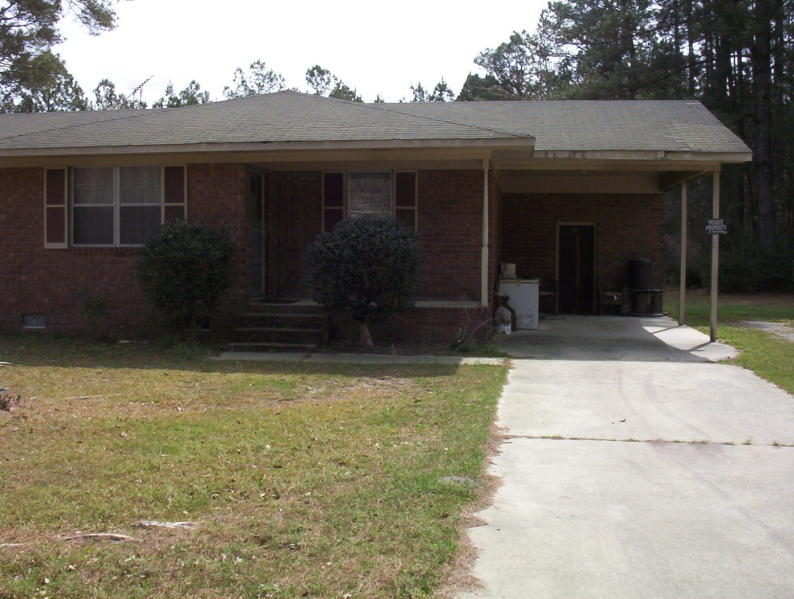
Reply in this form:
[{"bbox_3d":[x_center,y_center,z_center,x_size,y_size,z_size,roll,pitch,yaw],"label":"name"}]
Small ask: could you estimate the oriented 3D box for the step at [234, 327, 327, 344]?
[{"bbox_3d":[-1.803,0.542,13.827,1.410,0.205,0.350,1,3,8],"label":"step"}]

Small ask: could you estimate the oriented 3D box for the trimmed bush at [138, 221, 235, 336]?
[{"bbox_3d":[-3.252,-0.286,13.735,1.464,1.810,1.440,1,3,8],"label":"trimmed bush"}]

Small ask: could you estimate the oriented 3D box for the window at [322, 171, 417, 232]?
[{"bbox_3d":[-0.478,-1.554,15.373,1.630,1.320,0.100,1,3,8],"label":"window"}]

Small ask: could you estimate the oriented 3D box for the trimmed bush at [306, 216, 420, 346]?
[{"bbox_3d":[-0.500,-0.225,13.177,1.642,1.930,1.600,1,3,8],"label":"trimmed bush"}]

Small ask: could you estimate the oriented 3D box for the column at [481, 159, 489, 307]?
[{"bbox_3d":[1.355,-1.012,13.813,0.095,2.265,0.095,1,3,8],"label":"column"}]

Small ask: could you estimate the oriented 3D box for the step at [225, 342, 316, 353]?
[{"bbox_3d":[-1.856,0.720,13.516,1.340,0.115,0.340,1,3,8],"label":"step"}]

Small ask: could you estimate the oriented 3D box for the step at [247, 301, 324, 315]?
[{"bbox_3d":[-1.729,0.123,14.459,1.300,0.165,0.370,1,3,8],"label":"step"}]

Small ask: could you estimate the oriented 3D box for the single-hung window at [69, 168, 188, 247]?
[{"bbox_3d":[-4.402,-1.518,14.613,1.970,1.300,0.100,1,3,8],"label":"single-hung window"}]

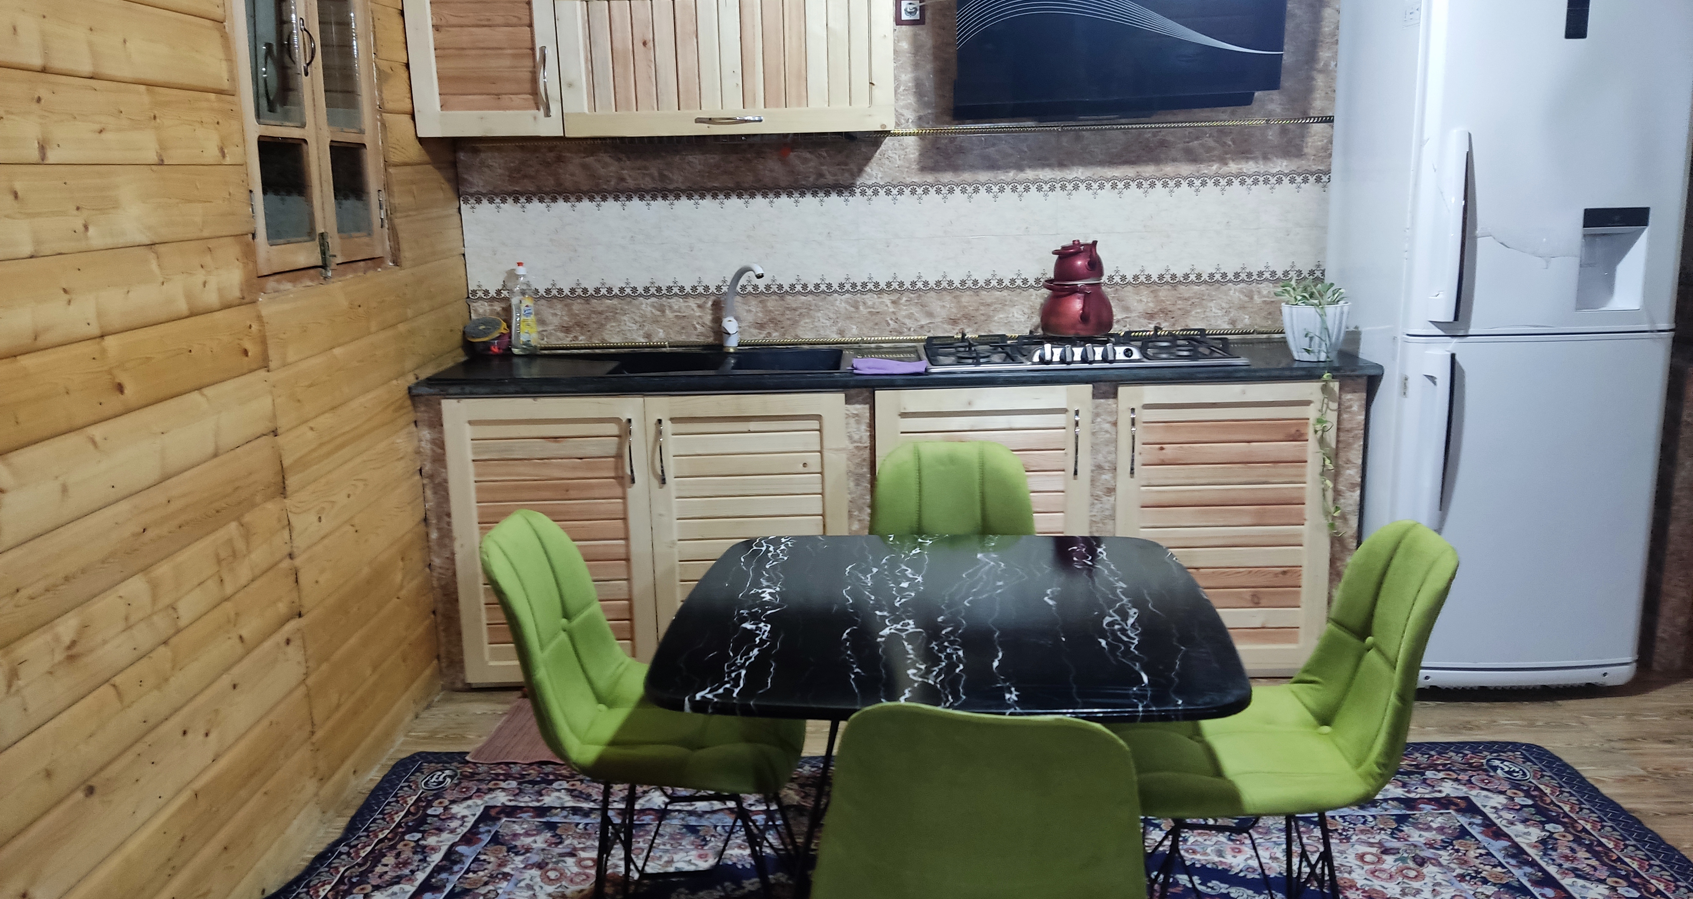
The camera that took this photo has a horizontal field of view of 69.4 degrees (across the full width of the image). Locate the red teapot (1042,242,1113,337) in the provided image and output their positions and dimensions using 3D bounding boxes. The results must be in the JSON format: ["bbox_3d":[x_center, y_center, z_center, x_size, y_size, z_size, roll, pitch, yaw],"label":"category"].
[{"bbox_3d":[0.669,-0.467,3.528,0.205,0.269,0.220,-1,13,0],"label":"red teapot"}]

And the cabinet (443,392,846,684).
[{"bbox_3d":[-0.529,0.201,3.635,1.090,0.820,0.560,-1,12,2],"label":"cabinet"}]

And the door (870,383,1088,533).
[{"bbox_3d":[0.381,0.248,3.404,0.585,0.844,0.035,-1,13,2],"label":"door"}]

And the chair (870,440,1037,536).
[{"bbox_3d":[0.219,0.436,2.430,0.430,0.845,0.510,-1,12,3],"label":"chair"}]

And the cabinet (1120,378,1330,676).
[{"bbox_3d":[1.016,0.232,3.305,0.575,0.823,0.035,-1,12,2],"label":"cabinet"}]

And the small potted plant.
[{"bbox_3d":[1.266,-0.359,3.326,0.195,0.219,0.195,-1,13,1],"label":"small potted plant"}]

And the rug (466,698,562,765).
[{"bbox_3d":[-0.641,0.746,3.260,0.620,0.012,0.390,0,13,7],"label":"rug"}]

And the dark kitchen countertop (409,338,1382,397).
[{"bbox_3d":[0.130,-0.255,3.595,2.650,0.046,0.600,-1,13,1],"label":"dark kitchen countertop"}]

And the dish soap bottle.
[{"bbox_3d":[-1.004,-0.438,3.788,0.060,0.282,0.092,6,15,29],"label":"dish soap bottle"}]

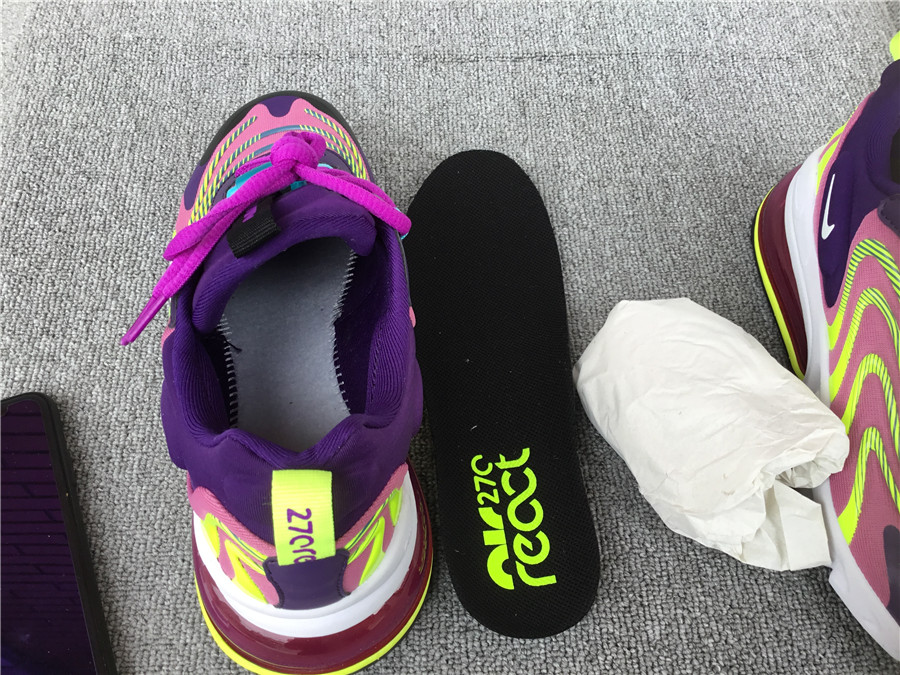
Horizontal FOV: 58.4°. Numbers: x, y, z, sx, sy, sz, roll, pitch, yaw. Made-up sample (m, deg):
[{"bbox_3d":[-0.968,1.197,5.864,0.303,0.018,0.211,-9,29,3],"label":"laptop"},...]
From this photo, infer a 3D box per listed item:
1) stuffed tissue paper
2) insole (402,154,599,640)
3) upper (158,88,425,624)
[{"bbox_3d":[0.107,0.034,0.323,0.091,0.060,0.121,-35,66,-21],"label":"stuffed tissue paper"},{"bbox_3d":[0.016,0.006,0.363,0.083,0.016,0.250,-2,59,-4],"label":"insole"},{"bbox_3d":[-0.065,-0.033,0.316,0.100,0.100,0.262,-4,59,-5],"label":"upper"}]

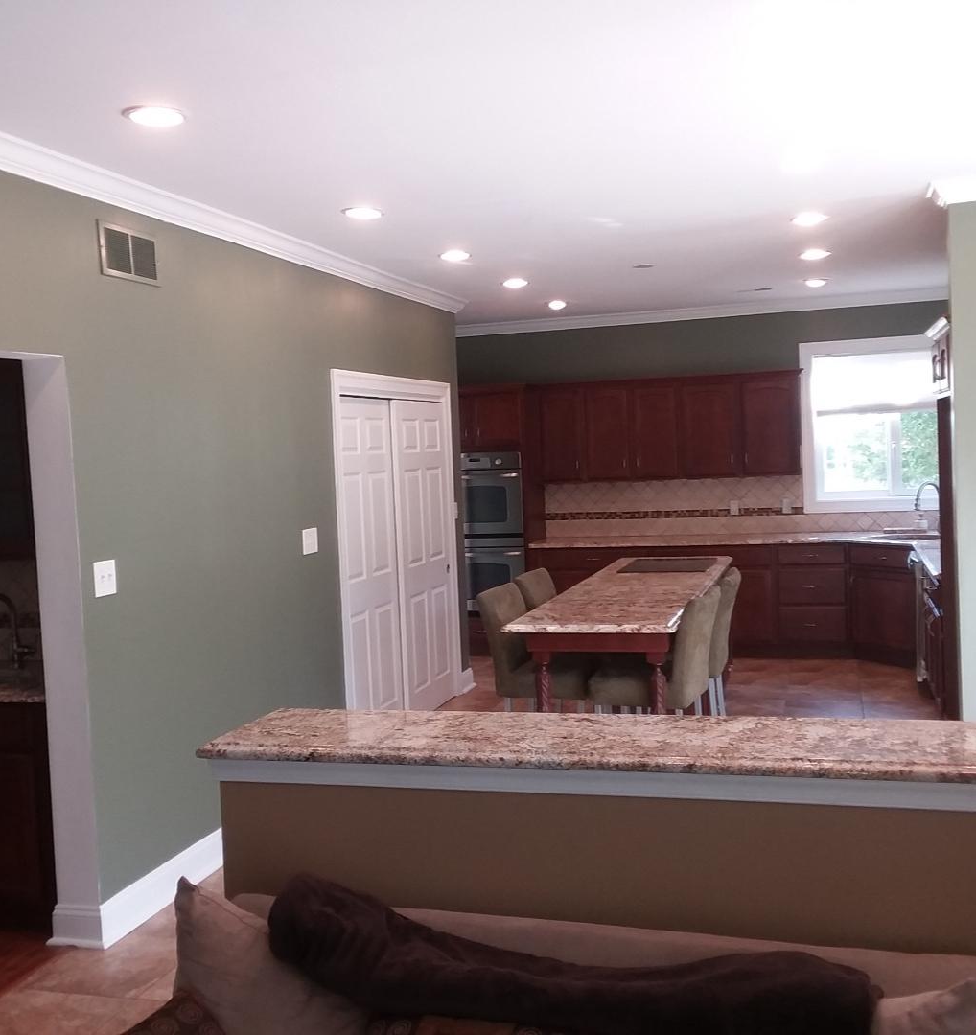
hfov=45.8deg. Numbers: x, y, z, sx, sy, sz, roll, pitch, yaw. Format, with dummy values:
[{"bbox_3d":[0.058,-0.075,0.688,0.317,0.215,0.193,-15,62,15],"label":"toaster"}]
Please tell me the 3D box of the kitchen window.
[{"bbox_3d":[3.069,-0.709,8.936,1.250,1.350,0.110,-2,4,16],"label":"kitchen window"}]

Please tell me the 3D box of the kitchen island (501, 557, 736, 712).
[{"bbox_3d":[0.820,0.812,6.123,0.735,0.914,2.860,-2,3,17],"label":"kitchen island"}]

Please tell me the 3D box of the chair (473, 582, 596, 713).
[{"bbox_3d":[0.320,0.848,6.442,0.605,0.920,0.490,-2,4,16],"label":"chair"}]

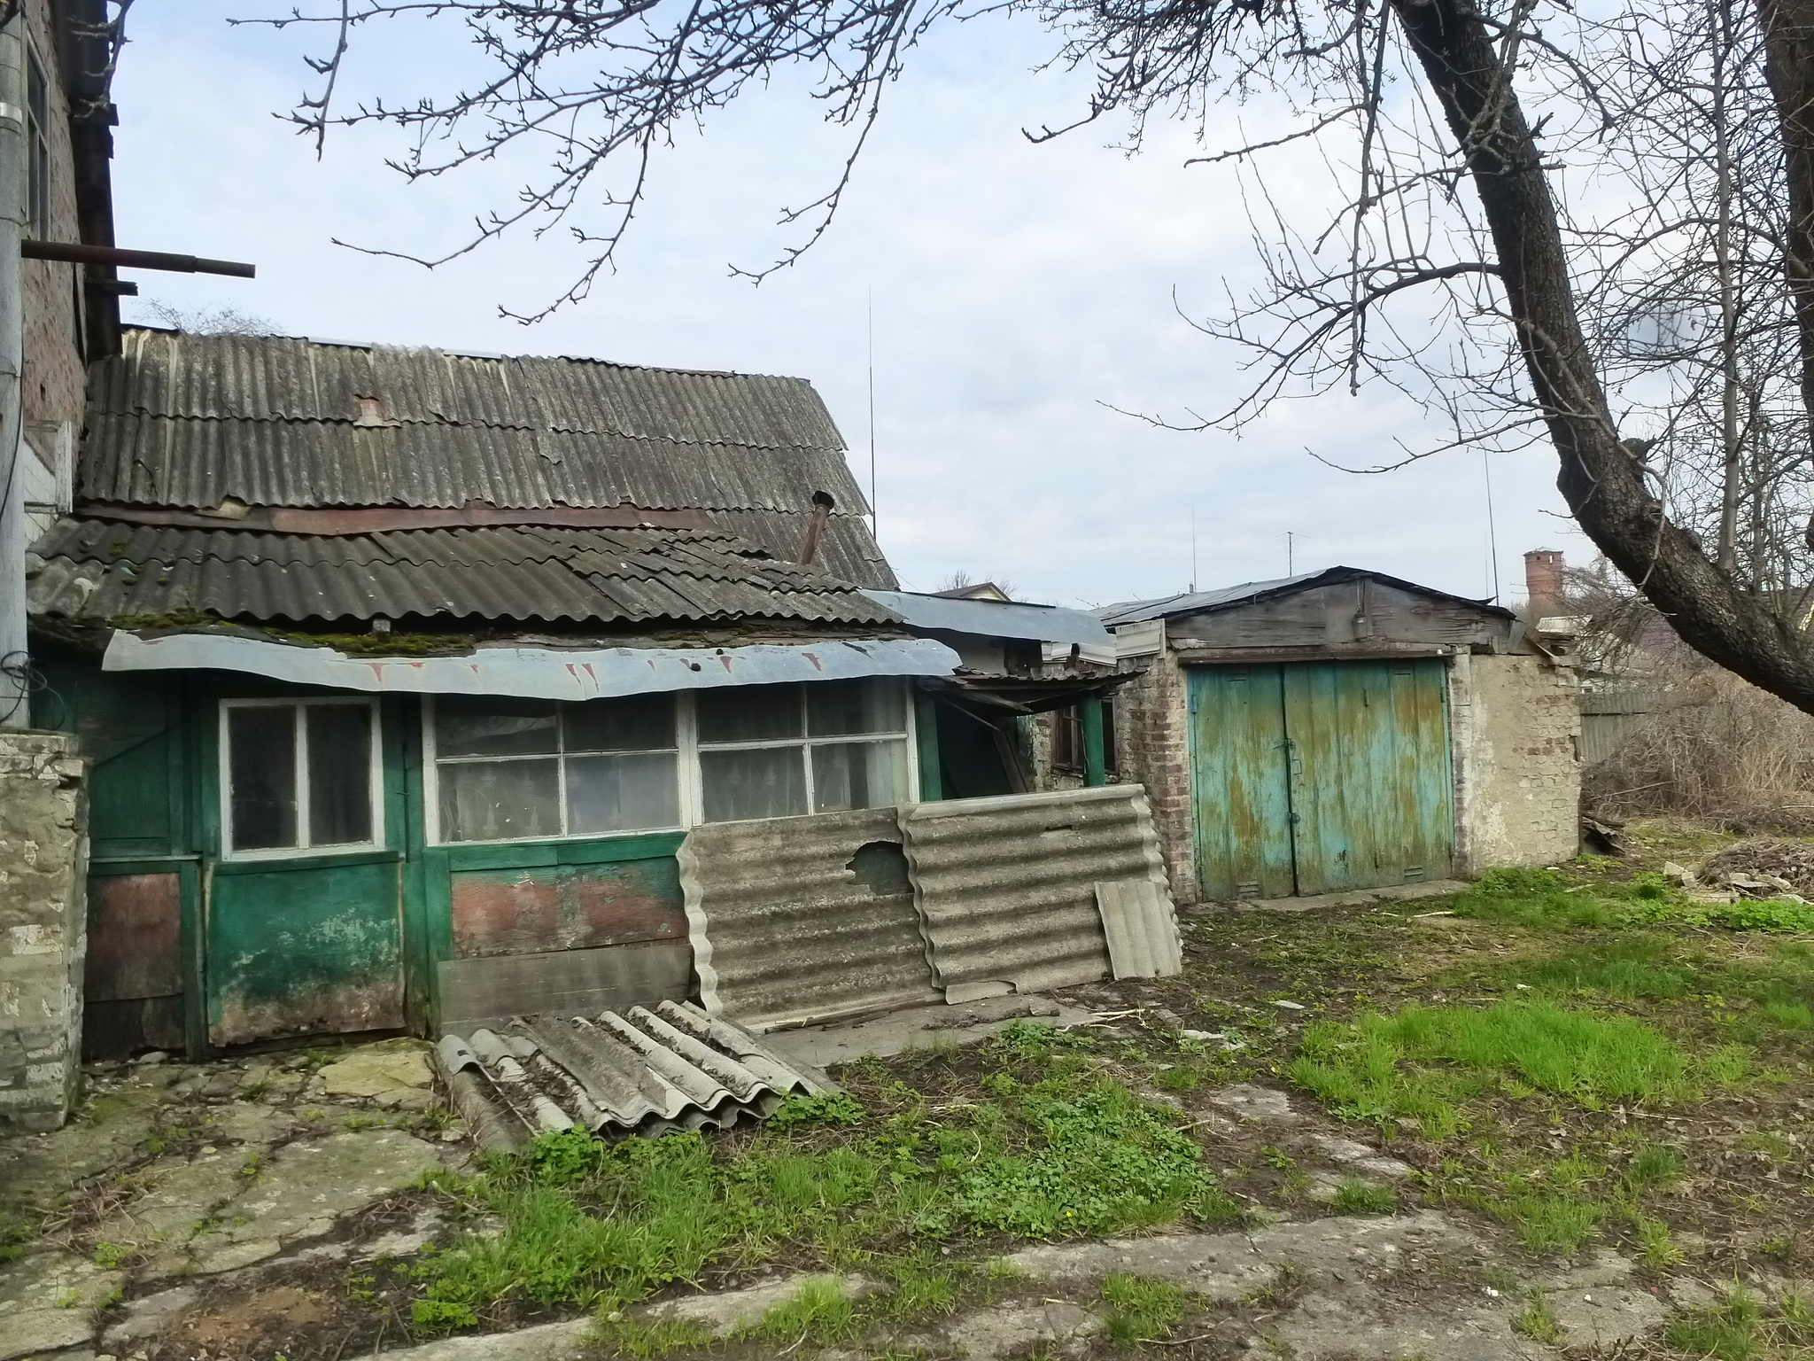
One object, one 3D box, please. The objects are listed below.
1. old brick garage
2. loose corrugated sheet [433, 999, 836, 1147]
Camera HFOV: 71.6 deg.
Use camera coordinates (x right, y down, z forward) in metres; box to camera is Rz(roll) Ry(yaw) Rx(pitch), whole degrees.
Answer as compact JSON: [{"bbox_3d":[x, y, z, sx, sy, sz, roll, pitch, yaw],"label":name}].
[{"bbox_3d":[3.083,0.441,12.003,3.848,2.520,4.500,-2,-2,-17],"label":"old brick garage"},{"bbox_3d":[-1.250,1.630,5.514,1.320,0.190,1.680,-1,-2,-26],"label":"loose corrugated sheet"}]

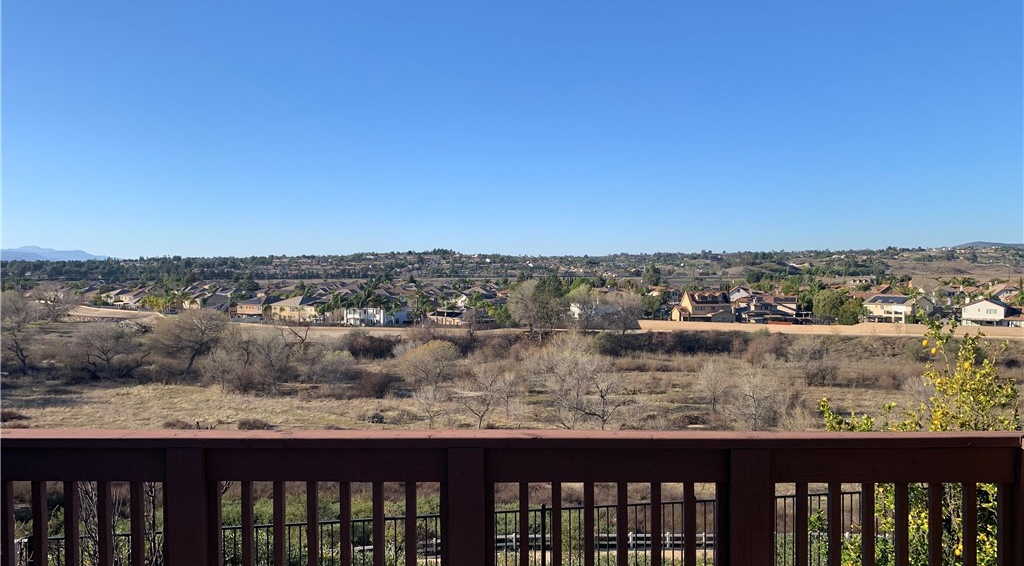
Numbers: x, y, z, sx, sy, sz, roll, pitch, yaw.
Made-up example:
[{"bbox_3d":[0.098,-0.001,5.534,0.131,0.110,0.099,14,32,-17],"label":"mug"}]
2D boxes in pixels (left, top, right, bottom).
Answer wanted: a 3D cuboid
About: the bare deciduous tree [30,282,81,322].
[{"bbox_3d":[-167.000,6.800,282.000,16.500,14.500,15.500,-1,2,-31],"label":"bare deciduous tree"}]

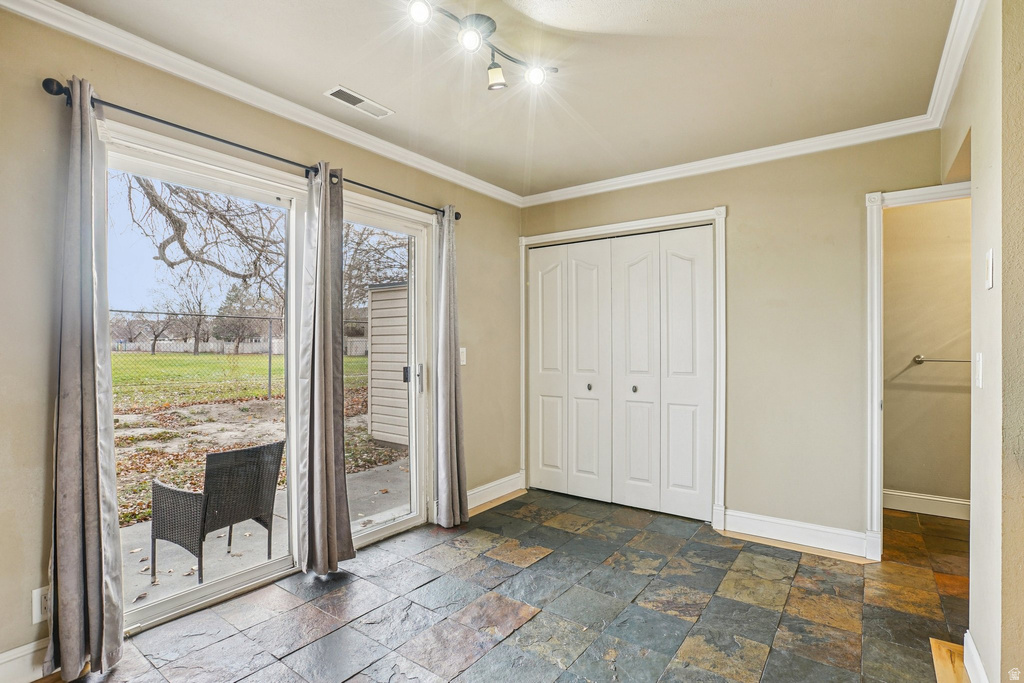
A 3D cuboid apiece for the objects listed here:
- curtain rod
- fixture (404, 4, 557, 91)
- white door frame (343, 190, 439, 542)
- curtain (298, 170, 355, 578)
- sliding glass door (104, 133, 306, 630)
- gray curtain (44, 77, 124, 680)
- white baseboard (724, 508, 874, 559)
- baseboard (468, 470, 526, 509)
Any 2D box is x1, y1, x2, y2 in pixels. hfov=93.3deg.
[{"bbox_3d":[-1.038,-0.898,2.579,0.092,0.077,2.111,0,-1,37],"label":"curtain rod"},{"bbox_3d":[-0.128,-1.126,1.905,0.738,0.210,0.195,0,-1,-34],"label":"fixture"},{"bbox_3d":[-0.781,0.192,3.032,0.092,2.117,0.820,0,-1,37],"label":"white door frame"},{"bbox_3d":[-0.977,0.145,2.592,0.133,2.183,0.261,0,-1,37],"label":"curtain"},{"bbox_3d":[-1.374,0.209,2.266,0.082,2.009,0.851,0,-1,37],"label":"sliding glass door"},{"bbox_3d":[-1.591,0.136,1.807,0.133,2.188,0.205,0,-1,37],"label":"gray curtain"},{"bbox_3d":[1.735,1.181,3.003,0.769,0.138,0.021,0,-1,34],"label":"white baseboard"},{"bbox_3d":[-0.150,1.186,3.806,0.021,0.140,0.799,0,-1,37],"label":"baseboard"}]

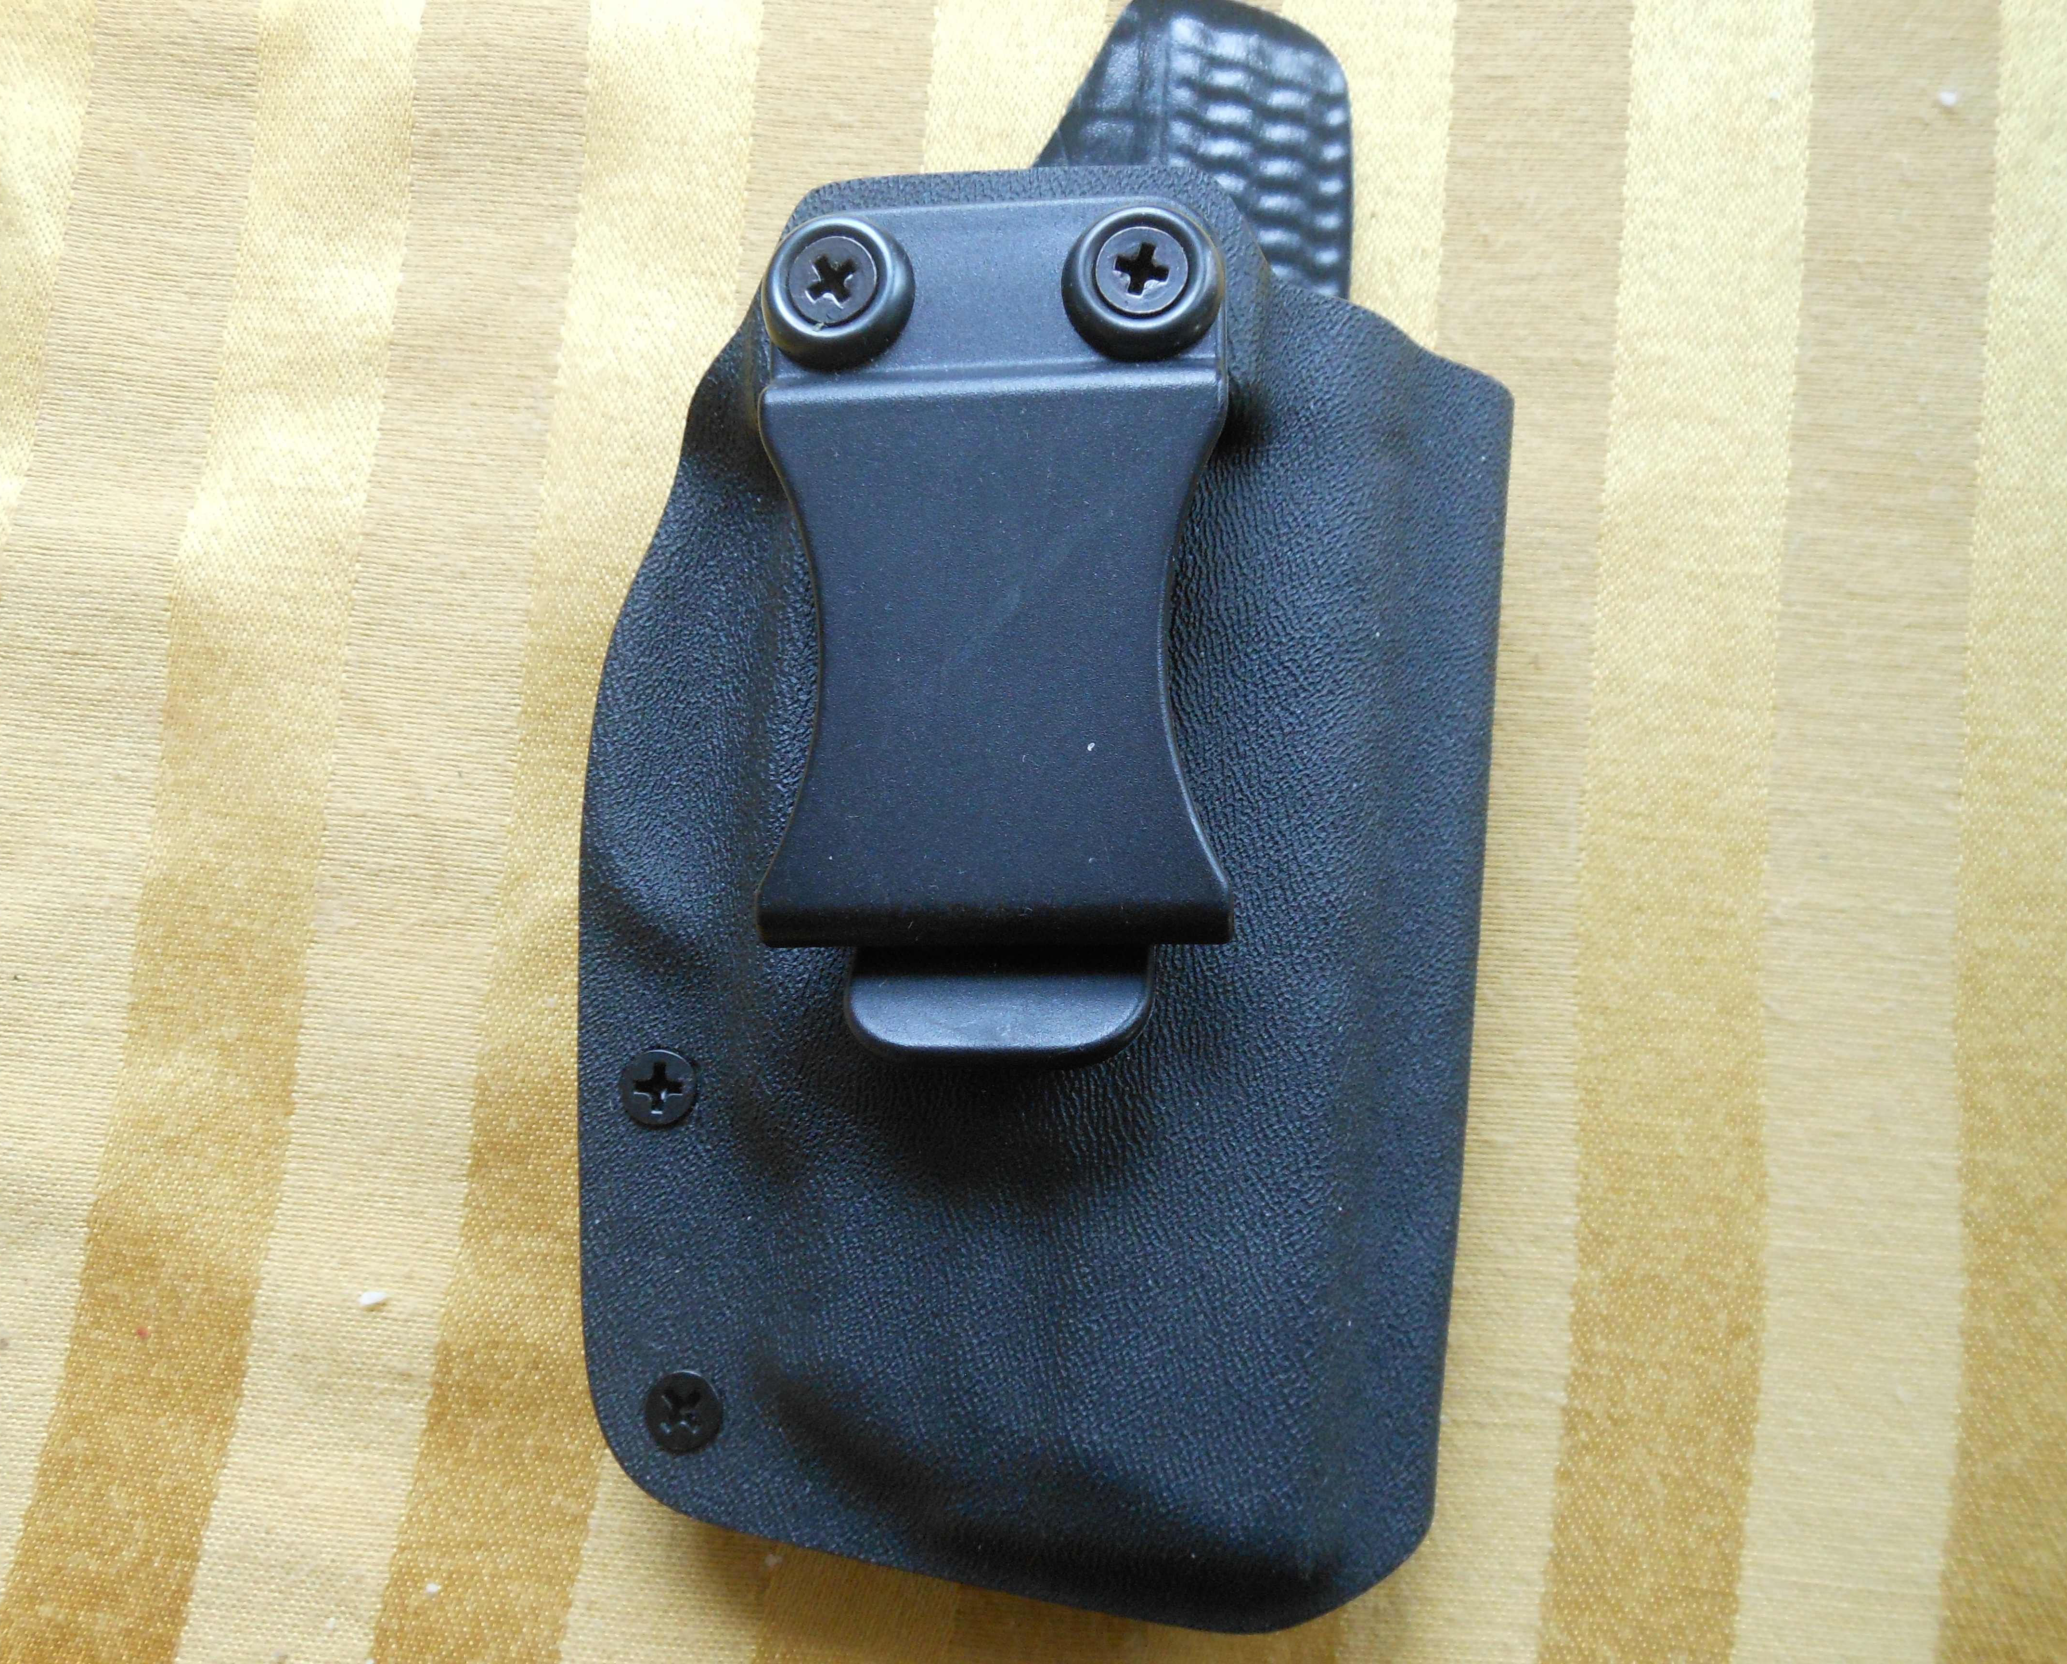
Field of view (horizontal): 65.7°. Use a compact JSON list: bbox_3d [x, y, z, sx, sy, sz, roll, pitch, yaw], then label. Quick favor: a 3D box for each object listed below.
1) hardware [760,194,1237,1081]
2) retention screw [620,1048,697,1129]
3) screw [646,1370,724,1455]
[{"bbox_3d":[-0.003,-0.017,0.138,0.040,0.013,0.074,-1,87,7],"label":"hardware"},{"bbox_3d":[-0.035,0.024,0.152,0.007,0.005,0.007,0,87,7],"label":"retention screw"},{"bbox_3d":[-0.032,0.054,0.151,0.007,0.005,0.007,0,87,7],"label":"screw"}]

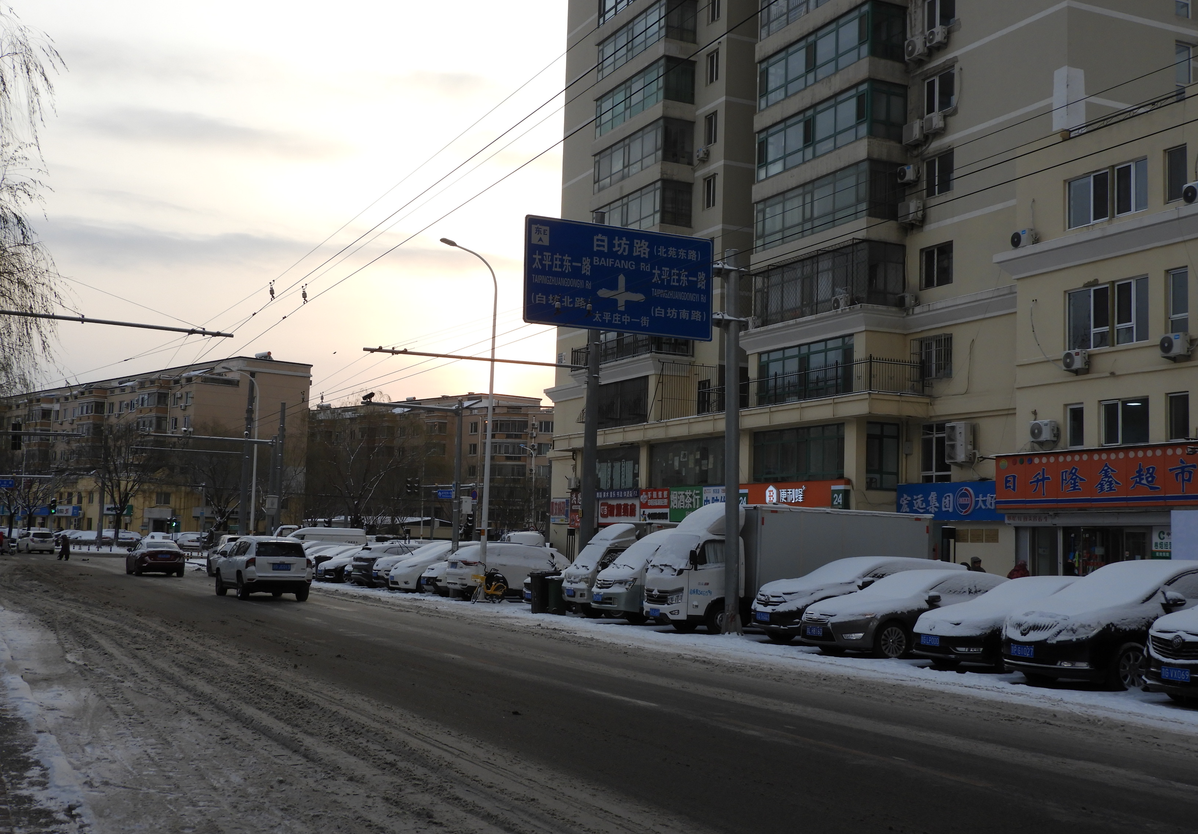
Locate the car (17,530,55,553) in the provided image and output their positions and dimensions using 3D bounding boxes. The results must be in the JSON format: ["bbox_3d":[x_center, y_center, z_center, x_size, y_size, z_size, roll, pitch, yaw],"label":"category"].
[{"bbox_3d":[-41.018,9.101,100.865,1.800,1.660,4.500,5,-6,-32],"label":"car"}]

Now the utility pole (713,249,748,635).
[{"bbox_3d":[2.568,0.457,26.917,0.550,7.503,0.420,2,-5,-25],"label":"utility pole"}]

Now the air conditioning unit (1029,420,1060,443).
[{"bbox_3d":[12.242,0.404,38.077,0.300,0.550,0.770,4,-6,-25],"label":"air conditioning unit"}]

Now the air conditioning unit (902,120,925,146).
[{"bbox_3d":[10.624,-9.582,46.700,0.310,0.640,0.830,4,-6,-25],"label":"air conditioning unit"}]

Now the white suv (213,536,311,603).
[{"bbox_3d":[-9.201,4.032,37.536,1.820,1.680,4.460,4,-6,-25],"label":"white suv"}]

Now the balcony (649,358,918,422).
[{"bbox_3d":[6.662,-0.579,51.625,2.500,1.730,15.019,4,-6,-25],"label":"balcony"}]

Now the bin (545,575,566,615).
[{"bbox_3d":[-1.066,4.371,34.058,0.530,0.930,0.480,4,-6,-25],"label":"bin"}]

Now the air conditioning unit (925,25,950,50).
[{"bbox_3d":[11.554,-12.956,47.280,0.310,0.597,0.756,4,-6,-25],"label":"air conditioning unit"}]

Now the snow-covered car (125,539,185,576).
[{"bbox_3d":[-18.386,5.778,57.302,1.800,1.460,4.650,4,-6,-25],"label":"snow-covered car"}]

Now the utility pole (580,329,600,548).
[{"bbox_3d":[-0.153,-0.146,33.579,0.380,9.832,0.380,4,-5,-25],"label":"utility pole"}]

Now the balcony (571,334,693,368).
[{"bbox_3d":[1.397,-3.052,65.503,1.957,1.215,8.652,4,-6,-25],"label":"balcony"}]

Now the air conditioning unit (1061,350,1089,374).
[{"bbox_3d":[12.315,-1.444,35.663,0.290,0.508,0.687,4,-6,-25],"label":"air conditioning unit"}]

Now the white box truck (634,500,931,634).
[{"bbox_3d":[3.875,3.192,28.780,5.970,2.630,1.950,4,-6,-25],"label":"white box truck"}]

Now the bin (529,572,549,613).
[{"bbox_3d":[-1.379,4.376,34.722,0.710,1.020,0.580,4,-6,-25],"label":"bin"}]

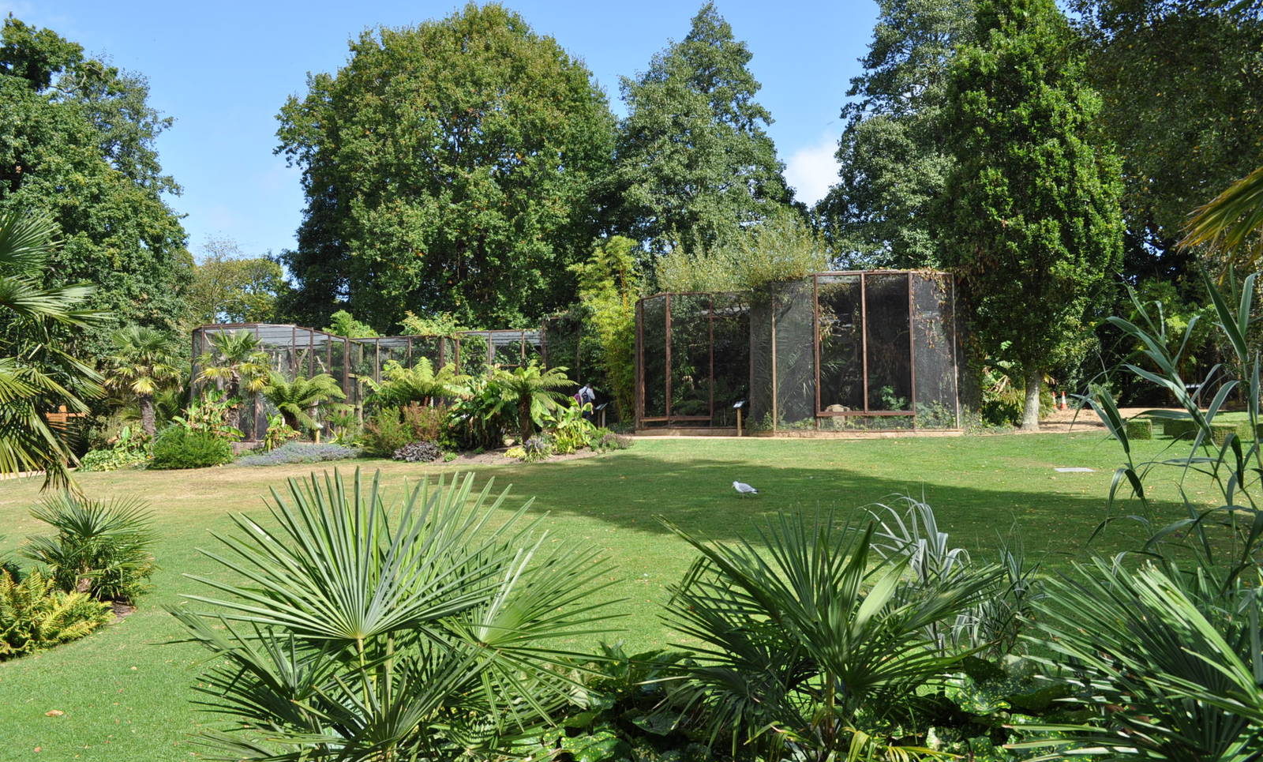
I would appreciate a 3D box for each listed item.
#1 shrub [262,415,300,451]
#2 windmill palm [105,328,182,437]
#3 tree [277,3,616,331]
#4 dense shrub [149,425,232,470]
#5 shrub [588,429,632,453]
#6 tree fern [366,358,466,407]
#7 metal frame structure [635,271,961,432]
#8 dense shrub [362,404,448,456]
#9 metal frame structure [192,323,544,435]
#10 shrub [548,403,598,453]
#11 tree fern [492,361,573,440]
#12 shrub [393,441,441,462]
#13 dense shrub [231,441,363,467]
[{"bbox_3d":[-8.812,1.303,23.800,0.970,0.950,0.900,0,-3,0],"label":"shrub"},{"bbox_3d":[-12.481,0.164,24.200,2.000,3.150,2.000,0,-3,0],"label":"windmill palm"},{"bbox_3d":[-8.702,-7.774,44.500,15.900,20.000,15.000,0,-3,0],"label":"tree"},{"bbox_3d":[-11.596,1.727,24.900,2.050,1.130,1.700,0,-3,0],"label":"dense shrub"},{"bbox_3d":[-0.563,1.610,25.100,1.150,0.620,0.950,0,-3,0],"label":"shrub"},{"bbox_3d":[-5.730,0.526,25.200,2.600,2.200,2.500,0,-3,0],"label":"tree fern"},{"bbox_3d":[4.600,-0.600,29.800,9.400,4.550,6.800,0,-3,7],"label":"metal frame structure"},{"bbox_3d":[-6.114,1.348,25.600,2.250,1.350,1.700,0,-3,0],"label":"dense shrub"},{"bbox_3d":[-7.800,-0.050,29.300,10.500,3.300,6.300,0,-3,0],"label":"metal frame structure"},{"bbox_3d":[-1.551,1.239,25.000,1.300,1.330,1.150,0,-3,0],"label":"shrub"},{"bbox_3d":[-2.641,0.552,25.200,2.150,2.180,2.100,0,-3,0],"label":"tree fern"},{"bbox_3d":[-4.934,1.611,21.600,1.100,0.500,0.900,0,-3,0],"label":"shrub"},{"bbox_3d":[-9.179,2.007,26.000,3.400,0.600,1.500,1,-3,-15],"label":"dense shrub"}]

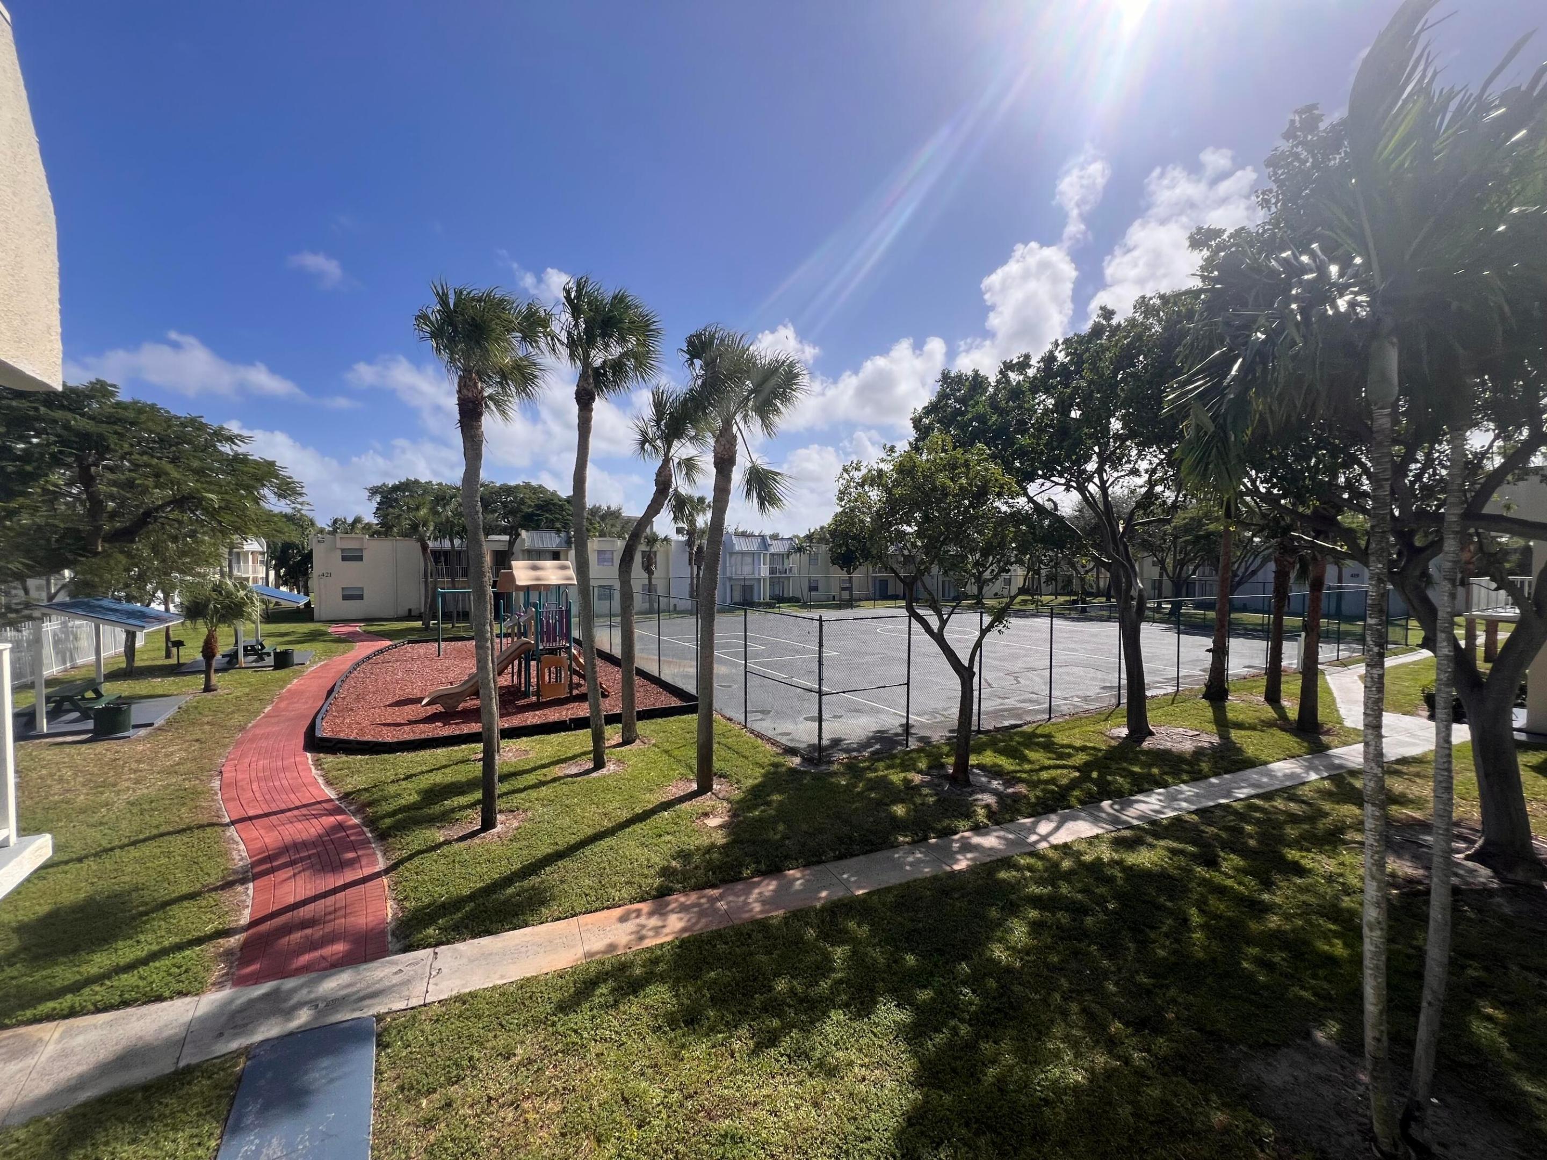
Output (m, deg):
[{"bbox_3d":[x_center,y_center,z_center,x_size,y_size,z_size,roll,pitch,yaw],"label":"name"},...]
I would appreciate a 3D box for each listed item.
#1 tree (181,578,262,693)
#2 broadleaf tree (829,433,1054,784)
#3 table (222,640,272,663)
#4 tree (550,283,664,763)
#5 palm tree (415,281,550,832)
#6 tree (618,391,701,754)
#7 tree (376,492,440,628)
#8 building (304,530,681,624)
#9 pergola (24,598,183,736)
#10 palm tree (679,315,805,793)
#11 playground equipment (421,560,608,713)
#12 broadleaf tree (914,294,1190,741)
[{"bbox_3d":[-18.418,1.844,19.404,2.000,3.800,2.000,-1,2,-44],"label":"tree"},{"bbox_3d":[3.297,0.613,11.423,4.300,6.700,4.000,0,2,16],"label":"broadleaf tree"},{"bbox_3d":[-22.949,3.204,25.609,1.600,0.760,2.150,-1,2,-29],"label":"table"},{"bbox_3d":[-3.478,-1.059,12.051,2.350,10.000,2.300,0,2,-16],"label":"tree"},{"bbox_3d":[-4.628,-0.288,9.227,2.150,8.600,2.150,-1,2,-27],"label":"palm tree"},{"bbox_3d":[-2.619,-0.305,13.911,2.100,8.400,2.000,0,1,-11],"label":"tree"},{"bbox_3d":[-24.199,-1.196,38.502,3.600,8.900,3.300,-1,2,-32],"label":"tree"},{"bbox_3d":[-23.367,-0.444,50.258,26.300,6.800,12.500,-1,2,-29],"label":"building"},{"bbox_3d":[-19.527,2.193,16.258,4.000,3.260,3.900,-1,2,-29],"label":"pergola"},{"bbox_3d":[-0.552,-0.325,10.834,2.400,8.600,2.300,0,1,-3],"label":"palm tree"},{"bbox_3d":[-8.767,1.597,19.557,5.400,4.300,4.700,-1,2,-29],"label":"playground equipment"},{"bbox_3d":[6.878,-1.308,14.313,6.300,10.400,6.000,1,2,26],"label":"broadleaf tree"}]

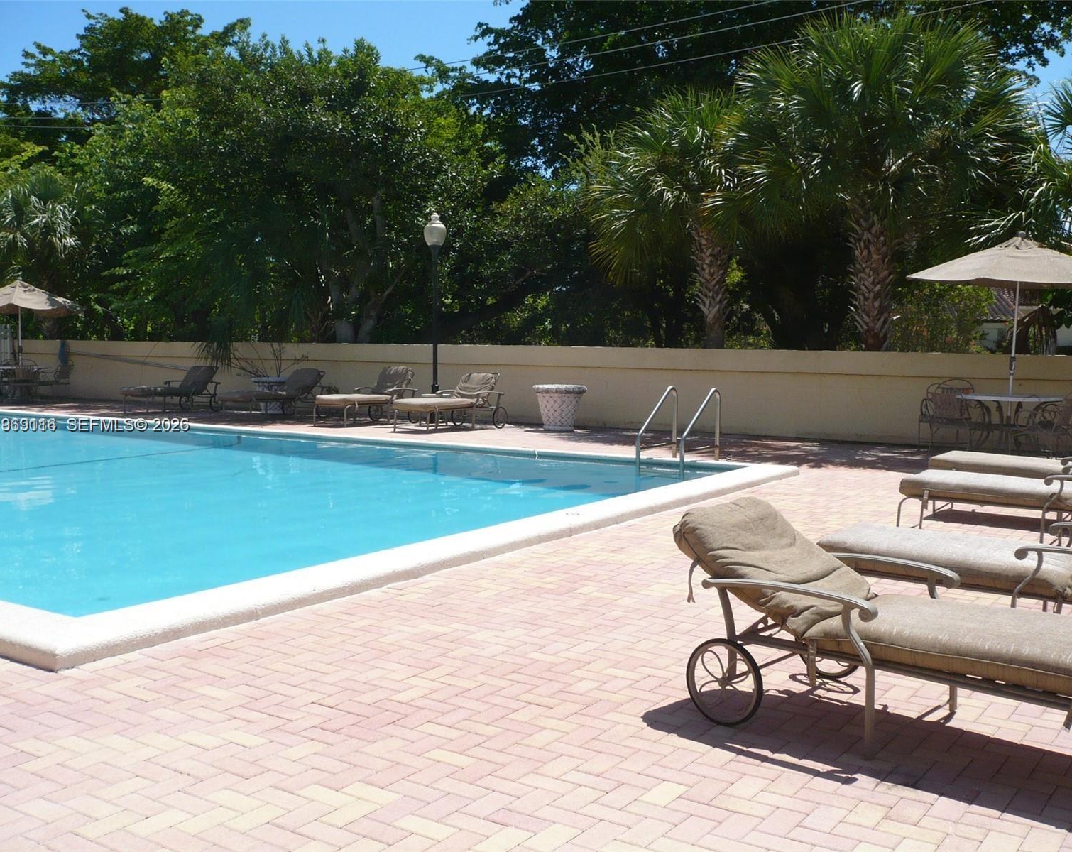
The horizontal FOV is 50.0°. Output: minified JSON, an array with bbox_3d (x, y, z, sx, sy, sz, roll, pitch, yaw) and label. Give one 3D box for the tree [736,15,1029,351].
[{"bbox_3d":[5.398,-3.046,17.652,4.500,6.340,4.300,3,5,33],"label":"tree"}]

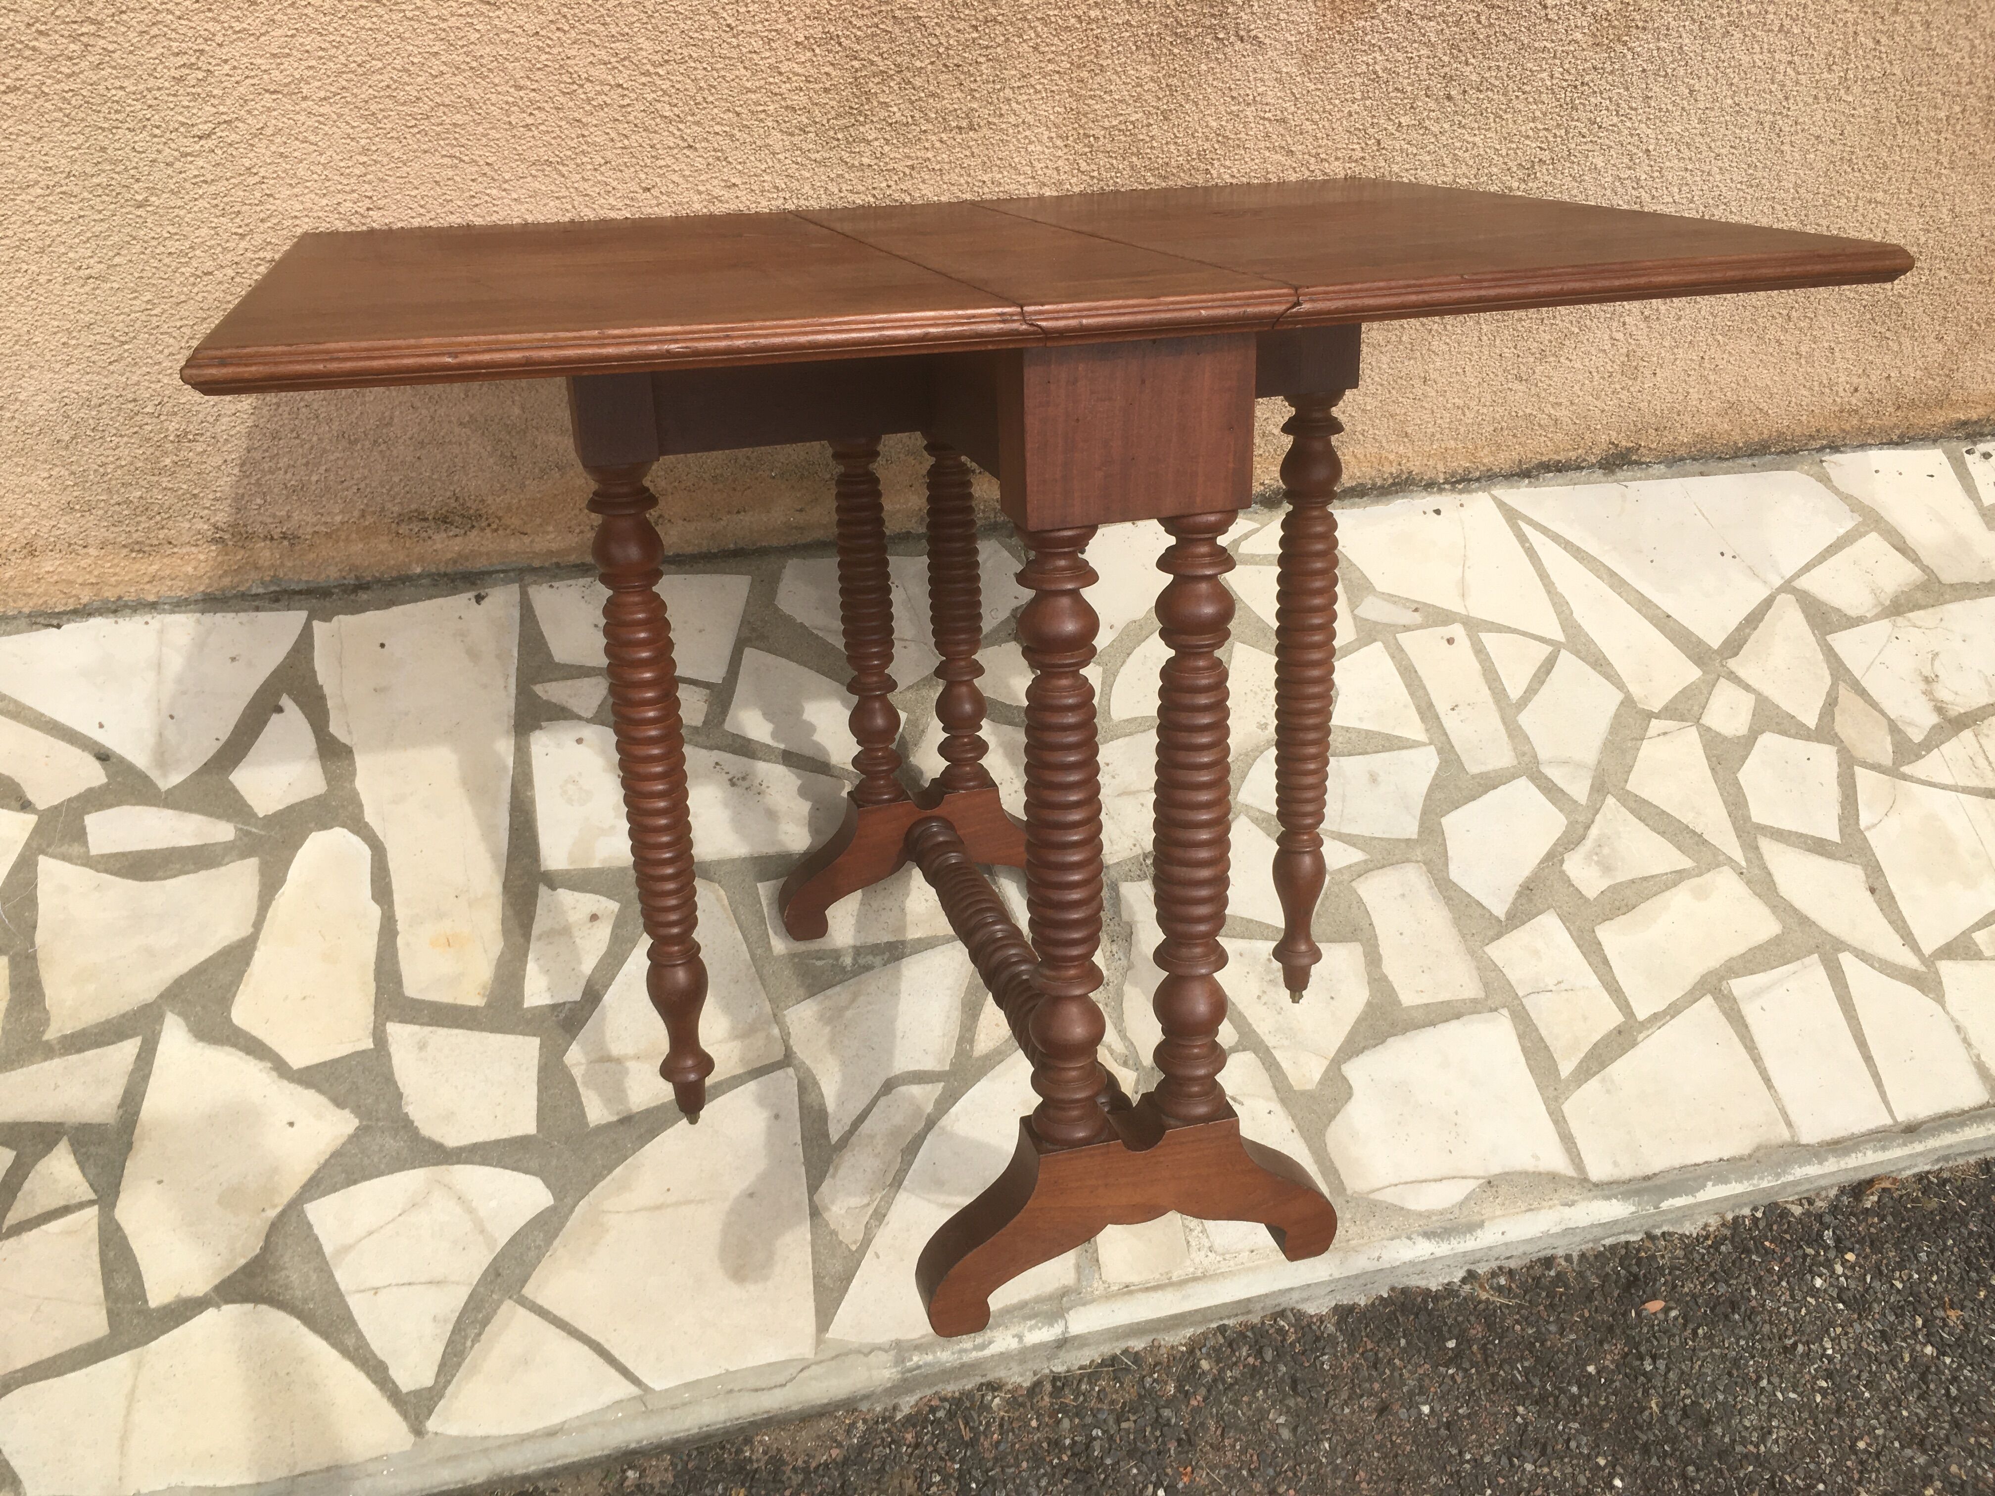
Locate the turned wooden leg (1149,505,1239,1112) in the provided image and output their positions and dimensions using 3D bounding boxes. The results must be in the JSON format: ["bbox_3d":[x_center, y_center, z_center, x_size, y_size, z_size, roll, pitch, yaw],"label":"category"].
[{"bbox_3d":[0.132,0.053,1.121,0.053,0.443,0.053,-8,23,-14],"label":"turned wooden leg"}]

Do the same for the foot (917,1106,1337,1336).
[{"bbox_3d":[0.097,0.328,1.220,0.315,0.140,0.047,-8,23,-14],"label":"foot"}]

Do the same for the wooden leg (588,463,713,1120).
[{"bbox_3d":[-0.268,0.058,1.333,0.052,0.573,0.052,-8,23,-14],"label":"wooden leg"}]

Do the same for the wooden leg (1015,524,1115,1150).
[{"bbox_3d":[0.044,0.065,1.099,0.053,0.443,0.053,-8,23,-14],"label":"wooden leg"}]

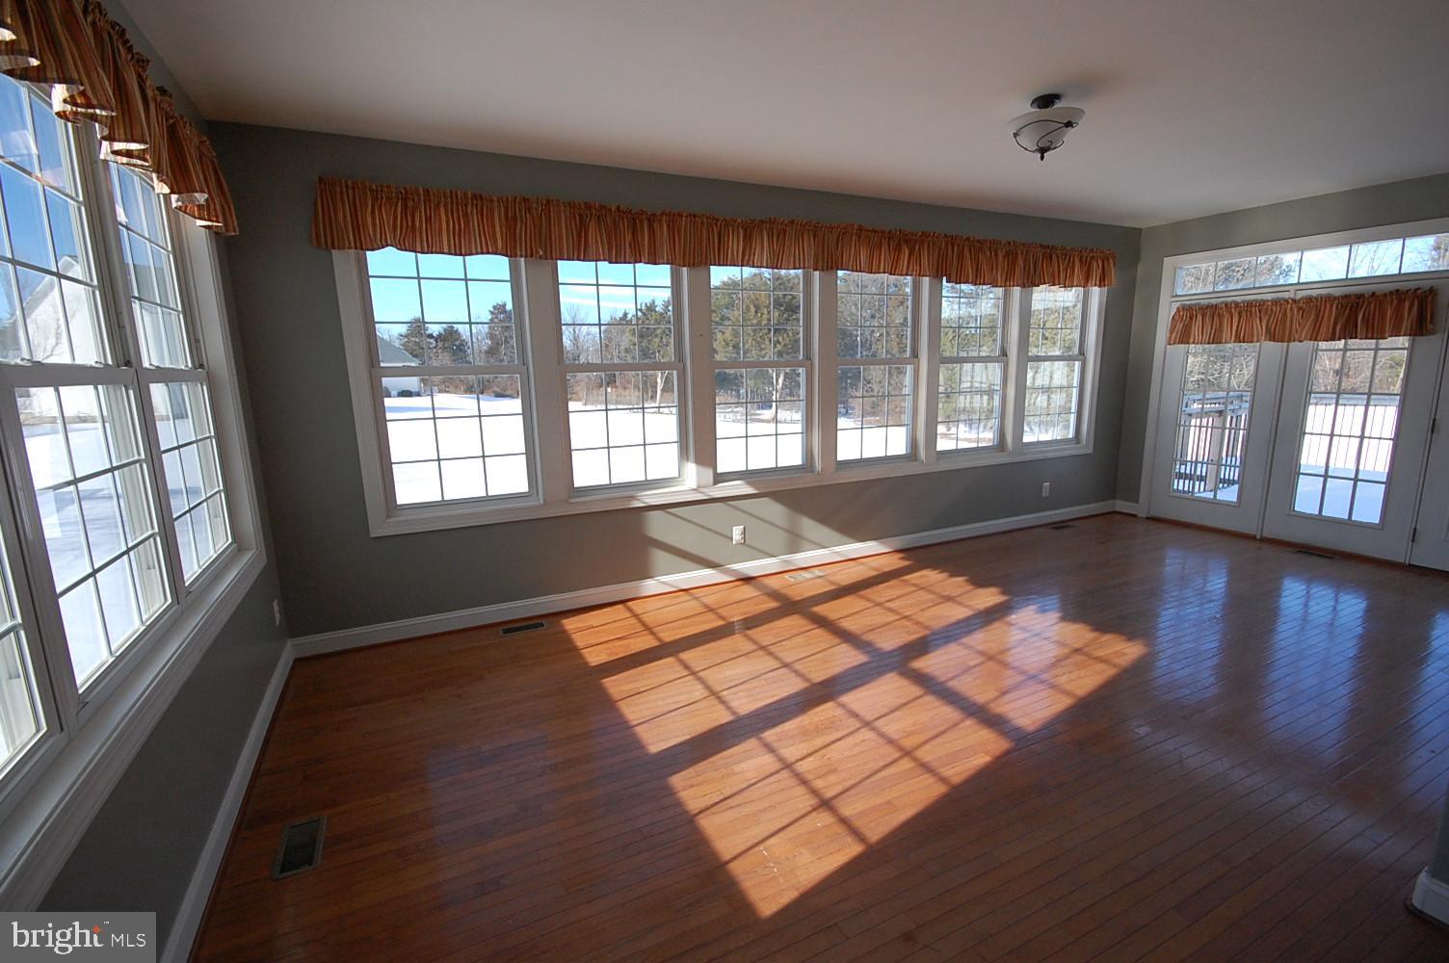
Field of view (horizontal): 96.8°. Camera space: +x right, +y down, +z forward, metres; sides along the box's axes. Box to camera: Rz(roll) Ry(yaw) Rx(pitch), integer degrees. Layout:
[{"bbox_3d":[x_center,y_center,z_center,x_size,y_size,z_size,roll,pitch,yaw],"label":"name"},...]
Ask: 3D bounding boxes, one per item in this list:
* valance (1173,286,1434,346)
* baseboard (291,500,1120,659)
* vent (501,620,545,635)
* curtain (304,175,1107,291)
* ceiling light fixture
[{"bbox_3d":[4.417,-1.274,5.090,0.100,0.340,1.680,-6,12,-26],"label":"valance"},{"bbox_3d":[0.782,0.597,5.026,7.020,0.125,0.018,-6,12,-25],"label":"baseboard"},{"bbox_3d":[-1.230,0.896,3.936,0.265,0.010,0.115,-6,12,-25],"label":"vent"},{"bbox_3d":[0.744,-1.643,4.559,6.245,0.345,0.100,-6,12,-25],"label":"curtain"},{"bbox_3d":[1.490,-1.632,2.994,0.325,0.260,0.325,-6,12,-26],"label":"ceiling light fixture"}]

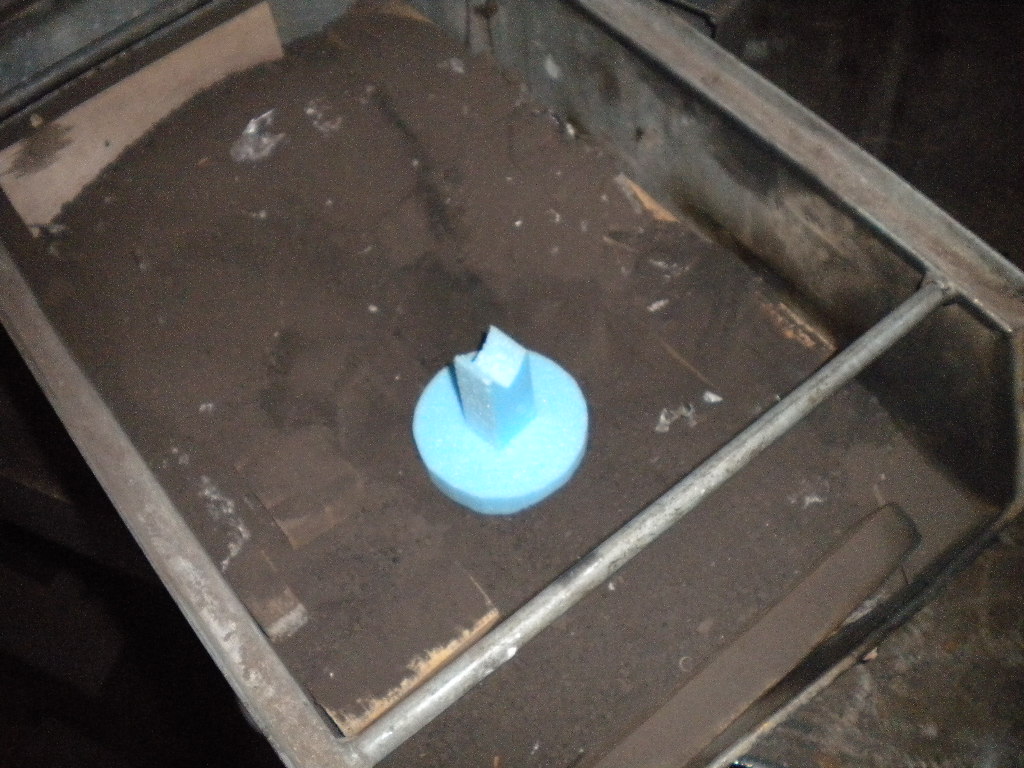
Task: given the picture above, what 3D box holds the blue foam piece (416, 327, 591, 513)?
[{"bbox_3d":[-0.013,0.013,0.875,0.151,0.125,0.151,-2,58,3],"label":"blue foam piece"}]

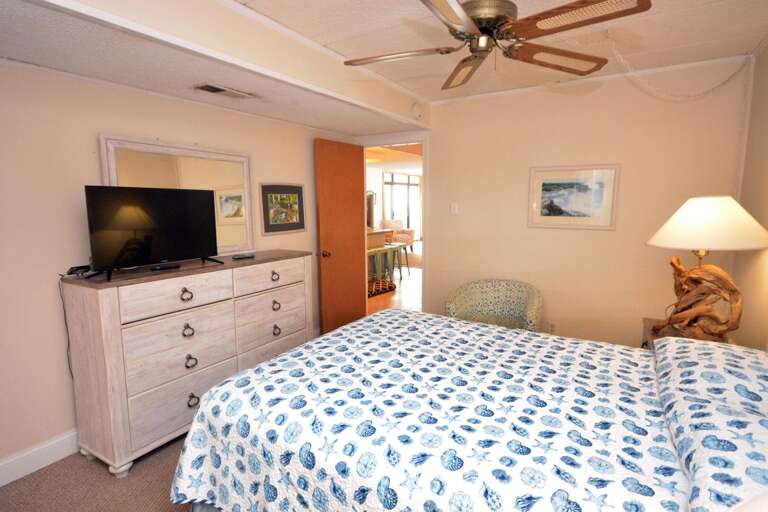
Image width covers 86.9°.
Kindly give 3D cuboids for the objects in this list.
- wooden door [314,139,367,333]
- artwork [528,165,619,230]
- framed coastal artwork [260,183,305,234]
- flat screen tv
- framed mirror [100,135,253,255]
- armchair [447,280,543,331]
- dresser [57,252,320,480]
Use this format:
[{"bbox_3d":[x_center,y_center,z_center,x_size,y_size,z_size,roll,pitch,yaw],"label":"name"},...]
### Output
[{"bbox_3d":[-0.397,-0.133,4.052,0.045,1.948,0.675,5,9,38],"label":"wooden door"},{"bbox_3d":[1.493,-0.464,3.231,0.641,0.501,0.030,4,9,31],"label":"artwork"},{"bbox_3d":[-0.843,-0.400,3.467,0.028,0.421,0.485,4,9,31],"label":"framed coastal artwork"},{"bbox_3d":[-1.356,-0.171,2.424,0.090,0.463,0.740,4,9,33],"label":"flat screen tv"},{"bbox_3d":[-1.295,-0.345,2.713,0.045,0.752,1.016,4,9,31],"label":"framed mirror"},{"bbox_3d":[0.944,0.595,3.300,0.685,0.706,0.671,4,9,31],"label":"armchair"},{"bbox_3d":[-1.124,0.535,2.726,0.384,0.988,1.507,4,9,31],"label":"dresser"}]

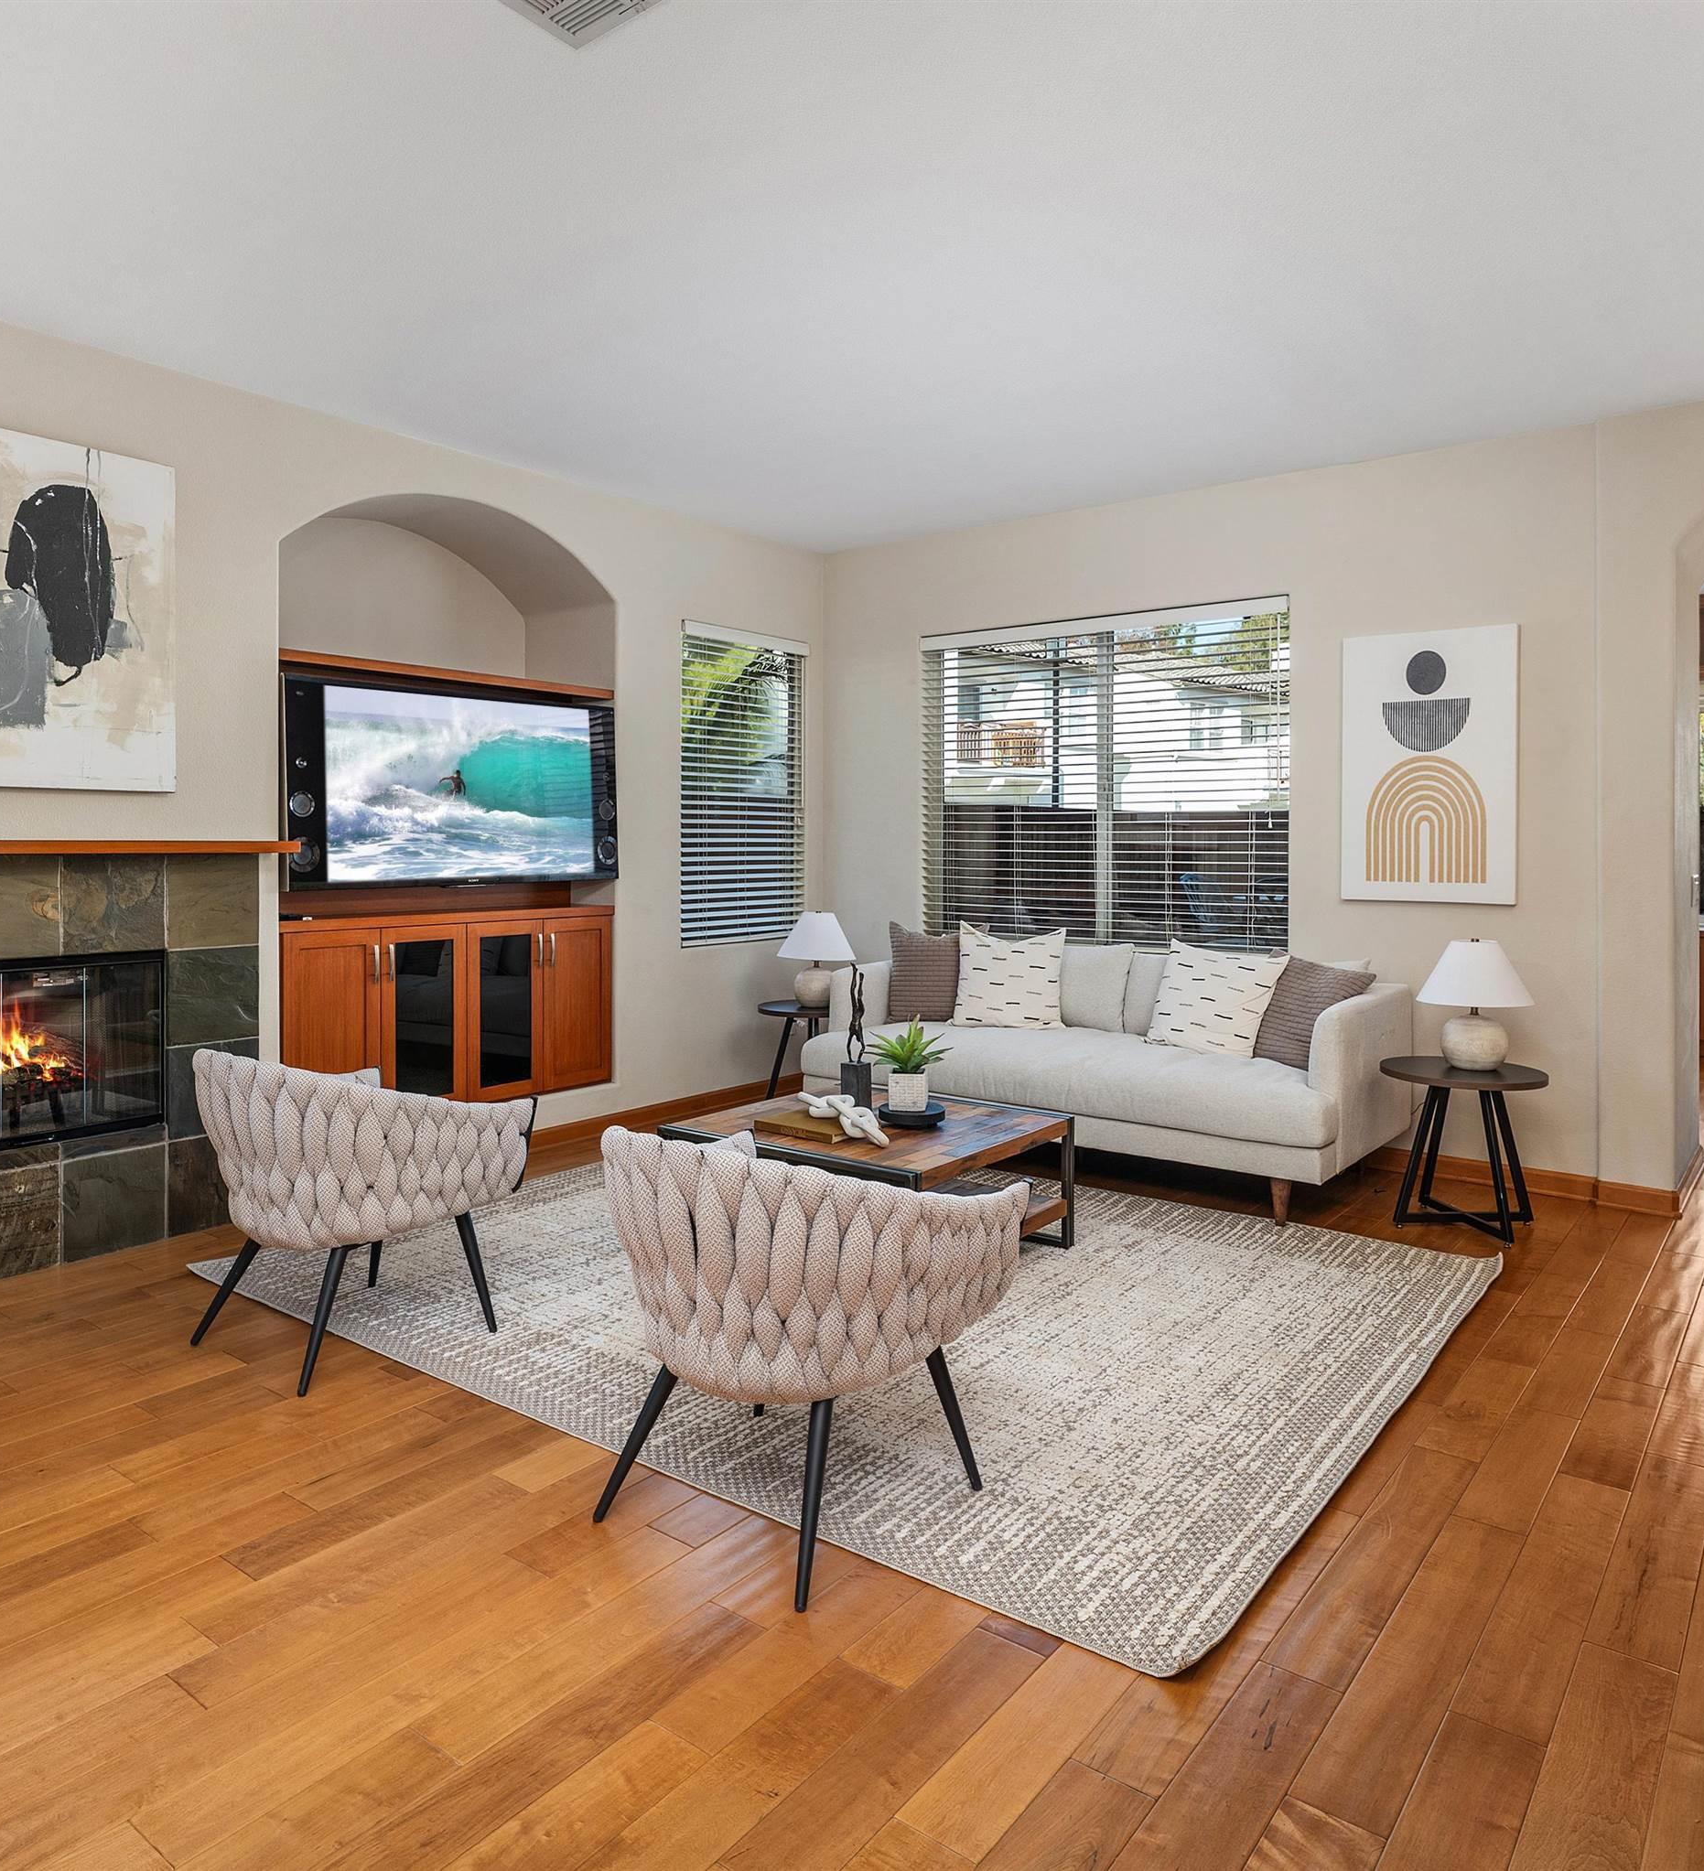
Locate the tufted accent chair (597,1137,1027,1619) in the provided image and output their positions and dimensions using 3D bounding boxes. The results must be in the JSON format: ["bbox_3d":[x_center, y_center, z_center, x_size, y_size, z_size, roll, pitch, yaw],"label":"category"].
[{"bbox_3d":[-0.132,0.719,2.405,0.720,0.750,0.660,3,5,38],"label":"tufted accent chair"}]

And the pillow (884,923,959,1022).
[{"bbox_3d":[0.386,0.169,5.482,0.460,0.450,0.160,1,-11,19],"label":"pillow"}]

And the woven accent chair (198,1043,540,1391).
[{"bbox_3d":[-1.285,0.645,3.156,0.740,0.740,0.660,3,4,38],"label":"woven accent chair"}]

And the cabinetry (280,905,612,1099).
[{"bbox_3d":[-1.707,0.290,5.008,0.560,0.765,1.476,3,4,38],"label":"cabinetry"}]

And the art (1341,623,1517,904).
[{"bbox_3d":[2.179,-0.633,4.721,0.614,1.022,0.035,3,5,39],"label":"art"}]

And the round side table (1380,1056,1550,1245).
[{"bbox_3d":[2.009,0.689,4.095,0.490,0.505,0.490,3,4,38],"label":"round side table"}]

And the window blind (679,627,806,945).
[{"bbox_3d":[-0.510,-0.721,6.079,0.060,1.500,0.889,3,4,38],"label":"window blind"}]

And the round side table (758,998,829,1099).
[{"bbox_3d":[-0.162,0.574,5.673,0.500,0.515,0.500,0,4,0],"label":"round side table"}]

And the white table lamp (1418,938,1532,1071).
[{"bbox_3d":[2.046,0.230,4.110,0.340,0.425,0.340,3,4,38],"label":"white table lamp"}]

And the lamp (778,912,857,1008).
[{"bbox_3d":[-0.167,0.109,5.664,0.340,0.425,0.340,0,3,0],"label":"lamp"}]

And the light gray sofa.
[{"bbox_3d":[0.955,0.472,4.987,2.141,0.800,1.006,3,4,38],"label":"light gray sofa"}]

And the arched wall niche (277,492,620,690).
[{"bbox_3d":[-1.707,-1.331,4.945,0.600,0.640,1.465,3,4,36],"label":"arched wall niche"}]

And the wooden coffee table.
[{"bbox_3d":[0.065,0.776,3.859,0.920,0.404,0.870,3,5,38],"label":"wooden coffee table"}]

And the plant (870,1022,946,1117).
[{"bbox_3d":[0.178,0.399,3.931,0.250,0.280,0.250,3,5,38],"label":"plant"}]

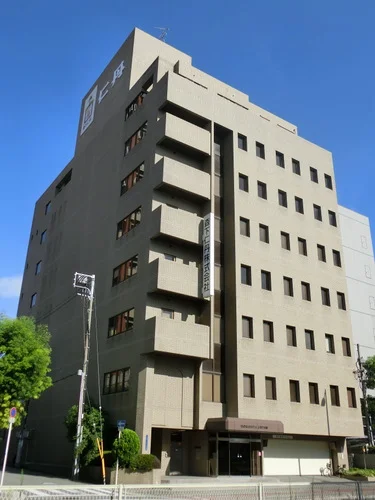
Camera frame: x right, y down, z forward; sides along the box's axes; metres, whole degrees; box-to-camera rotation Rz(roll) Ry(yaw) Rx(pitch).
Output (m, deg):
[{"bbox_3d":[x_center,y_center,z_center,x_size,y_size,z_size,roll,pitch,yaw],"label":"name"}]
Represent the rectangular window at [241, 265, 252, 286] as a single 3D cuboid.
[{"bbox_3d":[4.037,1.750,34.183,0.891,1.382,0.150,16,-27,-31],"label":"rectangular window"}]

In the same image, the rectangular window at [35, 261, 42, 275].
[{"bbox_3d":[-14.958,1.819,49.629,0.200,1.210,1.365,16,-27,-31],"label":"rectangular window"}]

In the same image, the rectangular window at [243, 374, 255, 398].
[{"bbox_3d":[3.885,8.620,31.271,0.891,1.382,0.150,16,-27,-31],"label":"rectangular window"}]

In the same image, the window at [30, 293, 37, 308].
[{"bbox_3d":[-15.802,5.239,50.738,0.200,1.065,1.768,16,-27,-31],"label":"window"}]

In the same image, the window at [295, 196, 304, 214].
[{"bbox_3d":[9.077,-3.641,40.114,0.891,1.382,0.150,16,-27,-31],"label":"window"}]

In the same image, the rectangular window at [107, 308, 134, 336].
[{"bbox_3d":[-4.664,5.221,35.018,0.200,1.433,3.841,16,-27,-30],"label":"rectangular window"}]

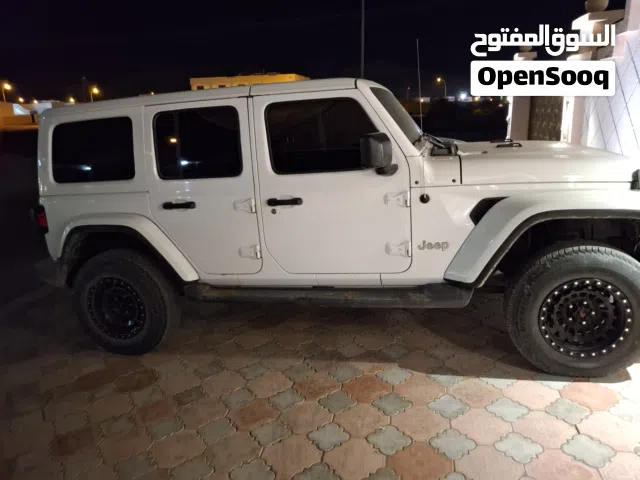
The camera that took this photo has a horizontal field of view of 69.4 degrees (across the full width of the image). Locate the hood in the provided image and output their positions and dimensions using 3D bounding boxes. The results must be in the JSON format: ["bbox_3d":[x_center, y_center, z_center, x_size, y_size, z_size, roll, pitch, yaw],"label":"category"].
[{"bbox_3d":[1.507,-0.597,3.248,1.070,0.225,1.480,-1,14,14],"label":"hood"}]

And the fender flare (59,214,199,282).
[{"bbox_3d":[-1.378,0.074,3.237,1.030,0.475,0.160,-1,14,14],"label":"fender flare"}]

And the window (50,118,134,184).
[{"bbox_3d":[-1.592,-0.632,3.241,0.660,0.430,0.040,-1,4,14],"label":"window"}]

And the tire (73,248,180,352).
[{"bbox_3d":[-1.429,0.452,3.393,0.790,0.785,0.260,-1,14,14],"label":"tire"}]

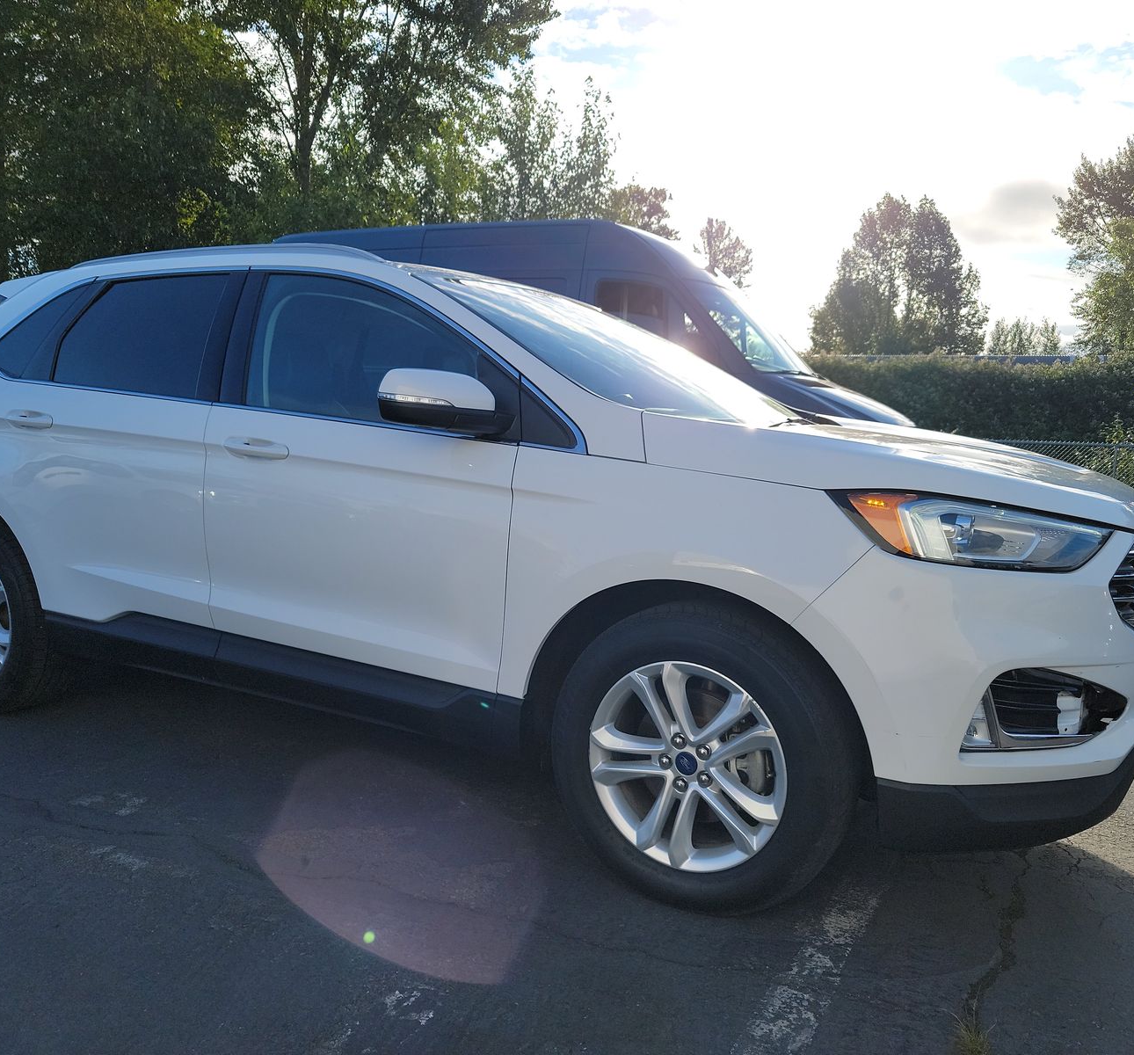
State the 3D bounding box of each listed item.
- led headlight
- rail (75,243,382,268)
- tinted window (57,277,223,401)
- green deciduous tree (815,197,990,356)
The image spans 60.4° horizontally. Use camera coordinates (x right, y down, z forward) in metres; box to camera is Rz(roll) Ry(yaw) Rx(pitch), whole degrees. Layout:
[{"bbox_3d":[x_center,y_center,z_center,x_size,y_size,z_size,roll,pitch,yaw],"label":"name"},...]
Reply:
[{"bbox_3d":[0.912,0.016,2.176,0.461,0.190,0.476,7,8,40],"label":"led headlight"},{"bbox_3d":[-1.234,-0.939,3.402,1.560,0.090,0.075,5,7,28],"label":"rail"},{"bbox_3d":[-1.442,-0.647,3.309,0.720,0.440,0.050,5,-16,28],"label":"tinted window"},{"bbox_3d":[16.279,-9.851,48.000,8.272,12.831,7.445,4,6,19],"label":"green deciduous tree"}]

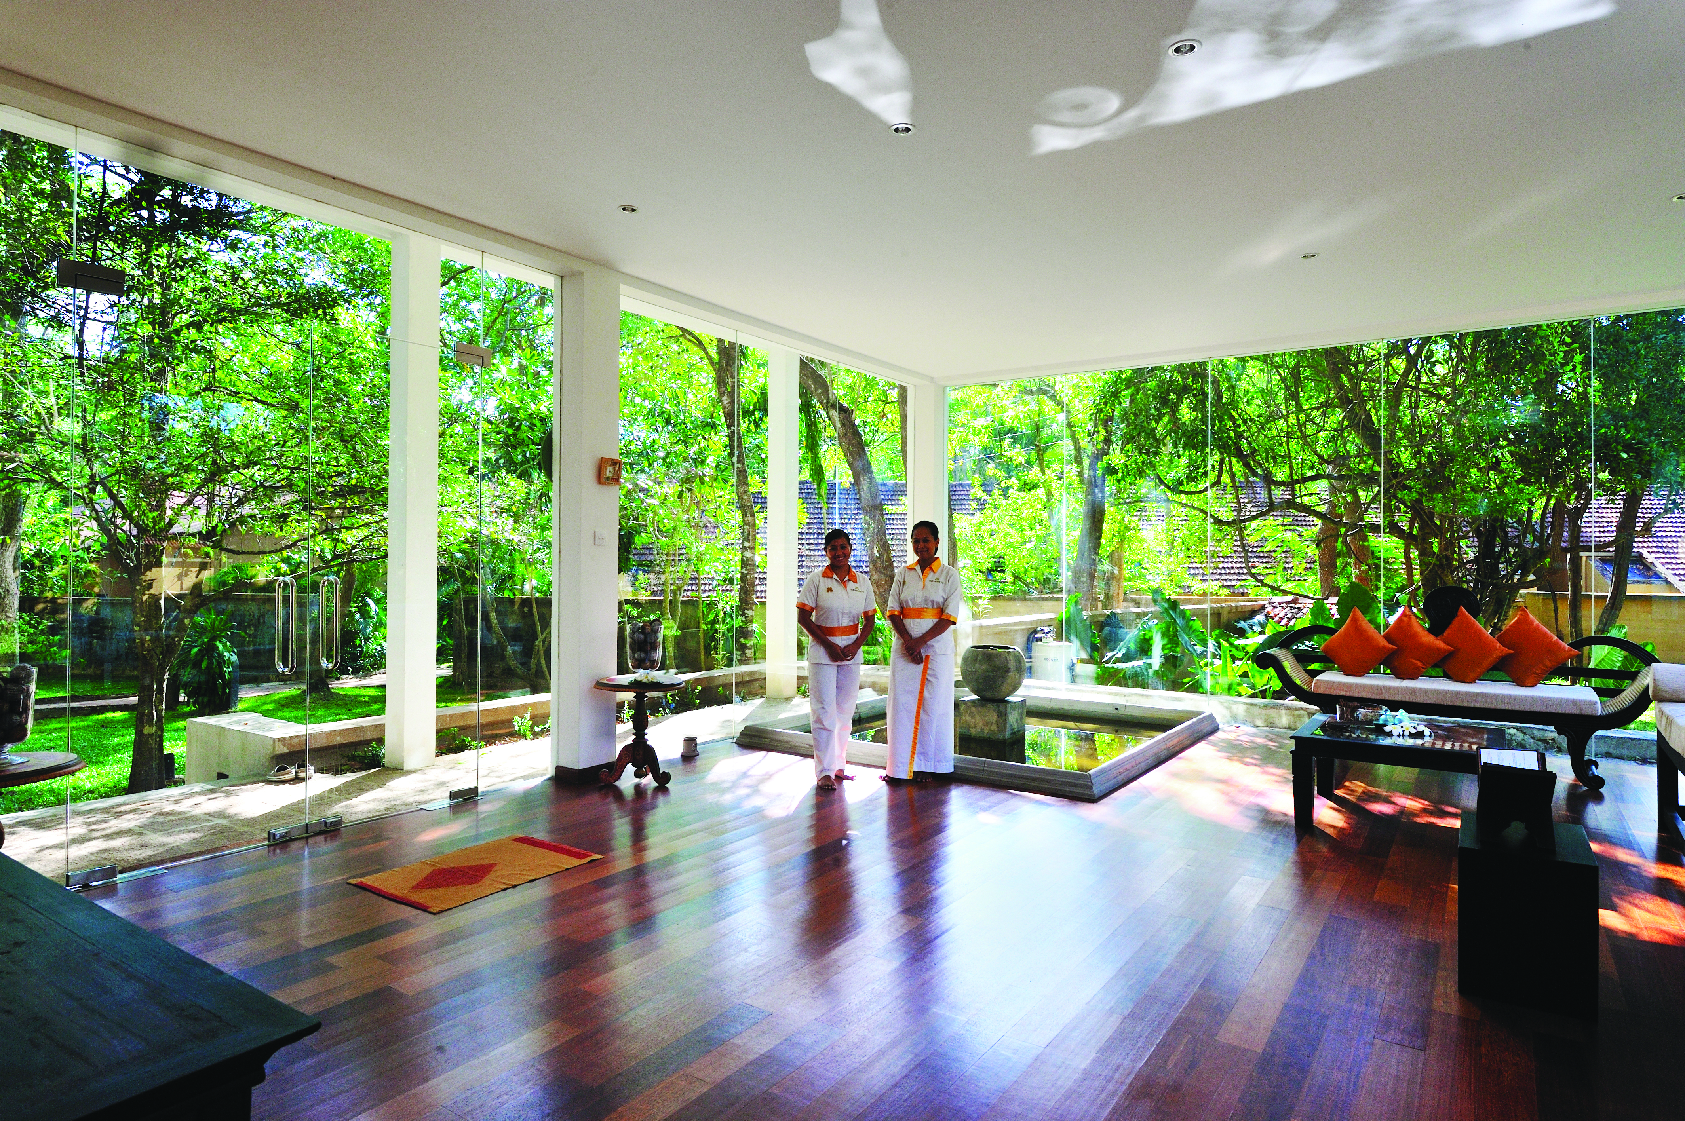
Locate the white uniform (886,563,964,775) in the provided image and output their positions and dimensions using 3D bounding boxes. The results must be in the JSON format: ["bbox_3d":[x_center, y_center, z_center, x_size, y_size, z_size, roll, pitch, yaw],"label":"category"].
[{"bbox_3d":[0.508,0.659,5.825,0.456,1.358,0.300,0,0,5],"label":"white uniform"}]

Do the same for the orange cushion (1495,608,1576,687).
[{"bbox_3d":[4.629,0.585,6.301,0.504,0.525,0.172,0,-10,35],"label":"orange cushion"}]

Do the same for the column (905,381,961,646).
[{"bbox_3d":[0.858,-0.182,9.389,0.303,3.127,0.283,0,0,35],"label":"column"}]

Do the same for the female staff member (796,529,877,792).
[{"bbox_3d":[-0.032,0.587,5.801,0.489,1.554,0.353,0,0,-13],"label":"female staff member"}]

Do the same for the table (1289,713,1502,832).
[{"bbox_3d":[2.945,1.154,4.933,0.908,0.464,0.938,0,0,35],"label":"table"}]

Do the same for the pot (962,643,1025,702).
[{"bbox_3d":[1.169,0.879,7.283,0.502,0.409,0.502,0,0,0],"label":"pot"}]

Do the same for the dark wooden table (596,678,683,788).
[{"bbox_3d":[-1.238,1.048,5.690,0.556,0.617,0.556,0,0,0],"label":"dark wooden table"}]

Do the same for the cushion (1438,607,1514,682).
[{"bbox_3d":[4.352,0.585,6.480,0.501,0.496,0.160,0,-12,42],"label":"cushion"}]

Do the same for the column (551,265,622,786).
[{"bbox_3d":[-1.612,-0.202,5.866,0.278,3.113,0.292,0,0,35],"label":"column"}]

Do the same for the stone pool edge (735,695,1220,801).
[{"bbox_3d":[1.136,1.297,7.267,2.764,0.156,2.805,0,0,35],"label":"stone pool edge"}]

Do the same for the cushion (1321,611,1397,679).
[{"bbox_3d":[3.796,0.598,6.872,0.501,0.496,0.160,0,-12,42],"label":"cushion"}]

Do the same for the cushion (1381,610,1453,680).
[{"bbox_3d":[4.074,0.590,6.676,0.501,0.496,0.160,0,-12,42],"label":"cushion"}]

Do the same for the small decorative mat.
[{"bbox_3d":[-1.580,1.345,4.082,0.615,0.012,0.832,0,0,35],"label":"small decorative mat"}]

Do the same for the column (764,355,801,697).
[{"bbox_3d":[-0.596,-0.380,9.286,0.207,3.481,0.207,0,0,35],"label":"column"}]

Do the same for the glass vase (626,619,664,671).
[{"bbox_3d":[-1.217,0.548,5.771,0.230,0.368,0.230,0,0,0],"label":"glass vase"}]

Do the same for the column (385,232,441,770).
[{"bbox_3d":[-2.882,-0.373,6.279,0.233,3.502,0.222,0,0,35],"label":"column"}]

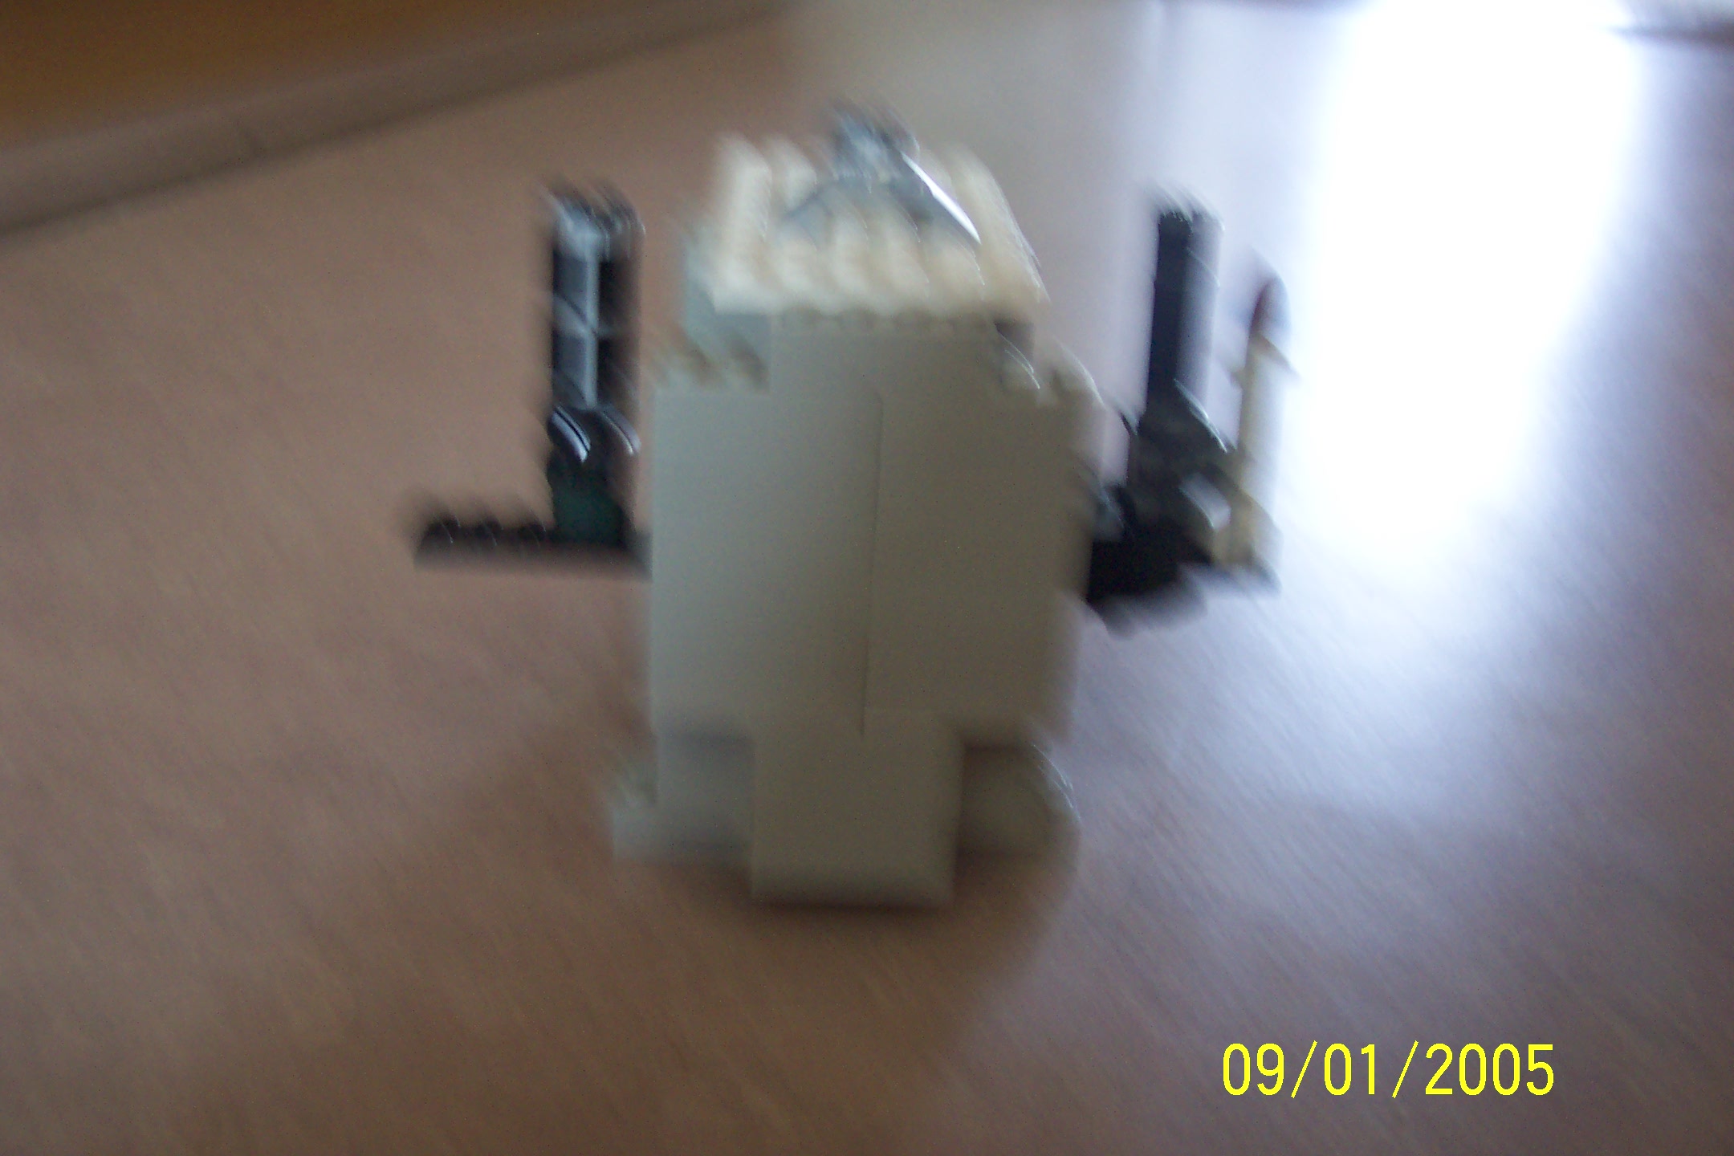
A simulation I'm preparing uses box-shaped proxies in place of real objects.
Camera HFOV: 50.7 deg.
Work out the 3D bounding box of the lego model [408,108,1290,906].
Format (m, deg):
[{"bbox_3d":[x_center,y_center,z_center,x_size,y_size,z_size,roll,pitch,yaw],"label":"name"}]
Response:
[{"bbox_3d":[-0.002,-0.017,0.312,0.157,0.114,0.080,1,25,-3],"label":"lego model"}]

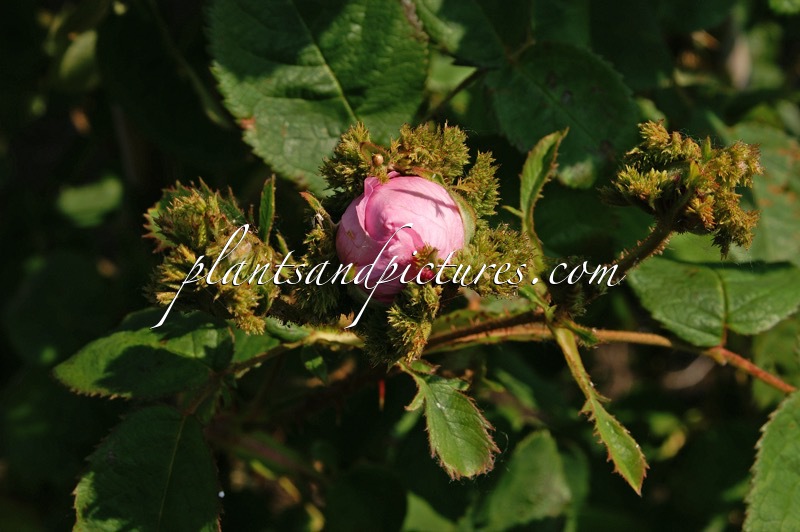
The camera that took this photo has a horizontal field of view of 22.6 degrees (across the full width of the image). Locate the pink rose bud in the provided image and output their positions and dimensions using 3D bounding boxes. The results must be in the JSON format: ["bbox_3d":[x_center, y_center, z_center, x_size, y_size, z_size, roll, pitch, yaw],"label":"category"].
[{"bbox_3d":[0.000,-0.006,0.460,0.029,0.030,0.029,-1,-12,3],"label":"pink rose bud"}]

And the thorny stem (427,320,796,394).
[{"bbox_3d":[0.050,0.020,0.472,0.088,0.014,0.013,7,3,0],"label":"thorny stem"}]

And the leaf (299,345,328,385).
[{"bbox_3d":[-0.021,0.024,0.478,0.006,0.009,0.004,-18,0,-11],"label":"leaf"}]

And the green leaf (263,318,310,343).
[{"bbox_3d":[-0.027,0.015,0.476,0.011,0.006,0.005,15,24,6],"label":"green leaf"}]

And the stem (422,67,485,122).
[{"bbox_3d":[0.014,-0.043,0.505,0.020,0.003,0.003,-40,77,-6],"label":"stem"}]

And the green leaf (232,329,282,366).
[{"bbox_3d":[-0.035,0.019,0.484,0.013,0.010,0.005,6,6,2],"label":"green leaf"}]

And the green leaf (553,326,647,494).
[{"bbox_3d":[0.046,0.033,0.458,0.013,0.043,0.010,-28,-6,0],"label":"green leaf"}]

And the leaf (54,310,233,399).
[{"bbox_3d":[-0.061,0.021,0.475,0.043,0.010,0.026,-6,51,3],"label":"leaf"}]

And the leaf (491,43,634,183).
[{"bbox_3d":[0.041,-0.039,0.510,0.032,0.043,0.009,-34,-9,-8],"label":"leaf"}]

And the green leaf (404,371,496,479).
[{"bbox_3d":[0.011,0.036,0.462,0.017,0.029,0.008,-26,-7,-9],"label":"green leaf"}]

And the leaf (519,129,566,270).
[{"bbox_3d":[0.033,-0.015,0.462,0.011,0.034,0.010,8,0,-23],"label":"leaf"}]

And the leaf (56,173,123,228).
[{"bbox_3d":[-0.092,-0.019,0.590,0.019,0.016,0.007,-6,6,-2],"label":"leaf"}]

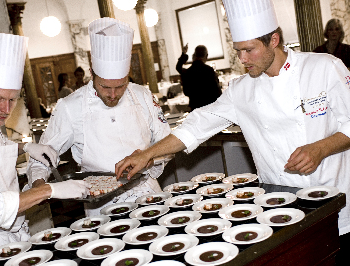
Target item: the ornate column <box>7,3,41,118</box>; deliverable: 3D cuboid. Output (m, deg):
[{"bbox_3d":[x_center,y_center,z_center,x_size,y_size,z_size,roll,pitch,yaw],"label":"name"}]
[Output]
[{"bbox_3d":[-3.383,-1.306,10.800,0.550,3.324,0.550,-10,10,0],"label":"ornate column"}]

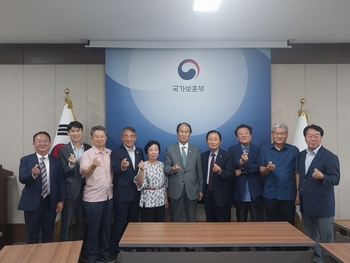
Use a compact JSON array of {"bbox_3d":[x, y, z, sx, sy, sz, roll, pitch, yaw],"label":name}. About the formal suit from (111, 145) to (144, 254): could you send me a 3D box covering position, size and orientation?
[{"bbox_3d":[-0.628,0.873,3.480,0.500,1.410,0.340,0,0,-10],"label":"formal suit"}]

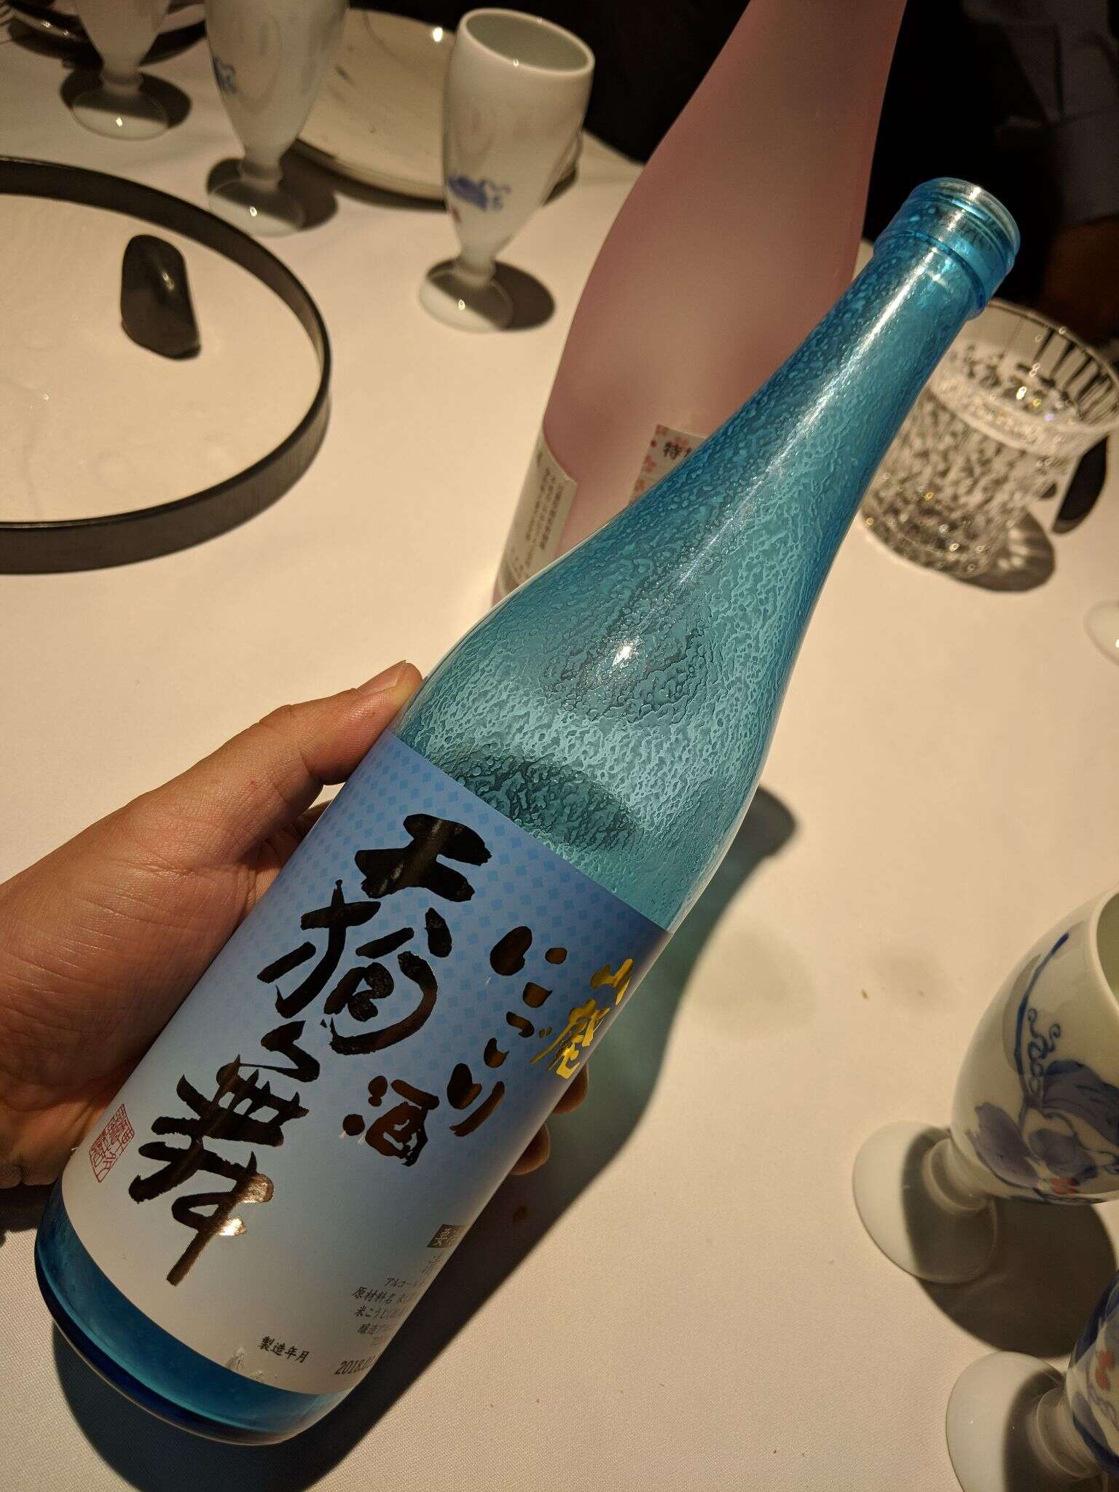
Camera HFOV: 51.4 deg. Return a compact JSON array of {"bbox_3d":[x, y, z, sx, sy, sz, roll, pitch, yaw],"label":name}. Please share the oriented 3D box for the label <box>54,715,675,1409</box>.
[{"bbox_3d":[-0.037,0.063,0.240,0.077,0.053,0.110,36,84,-5],"label":"label"}]

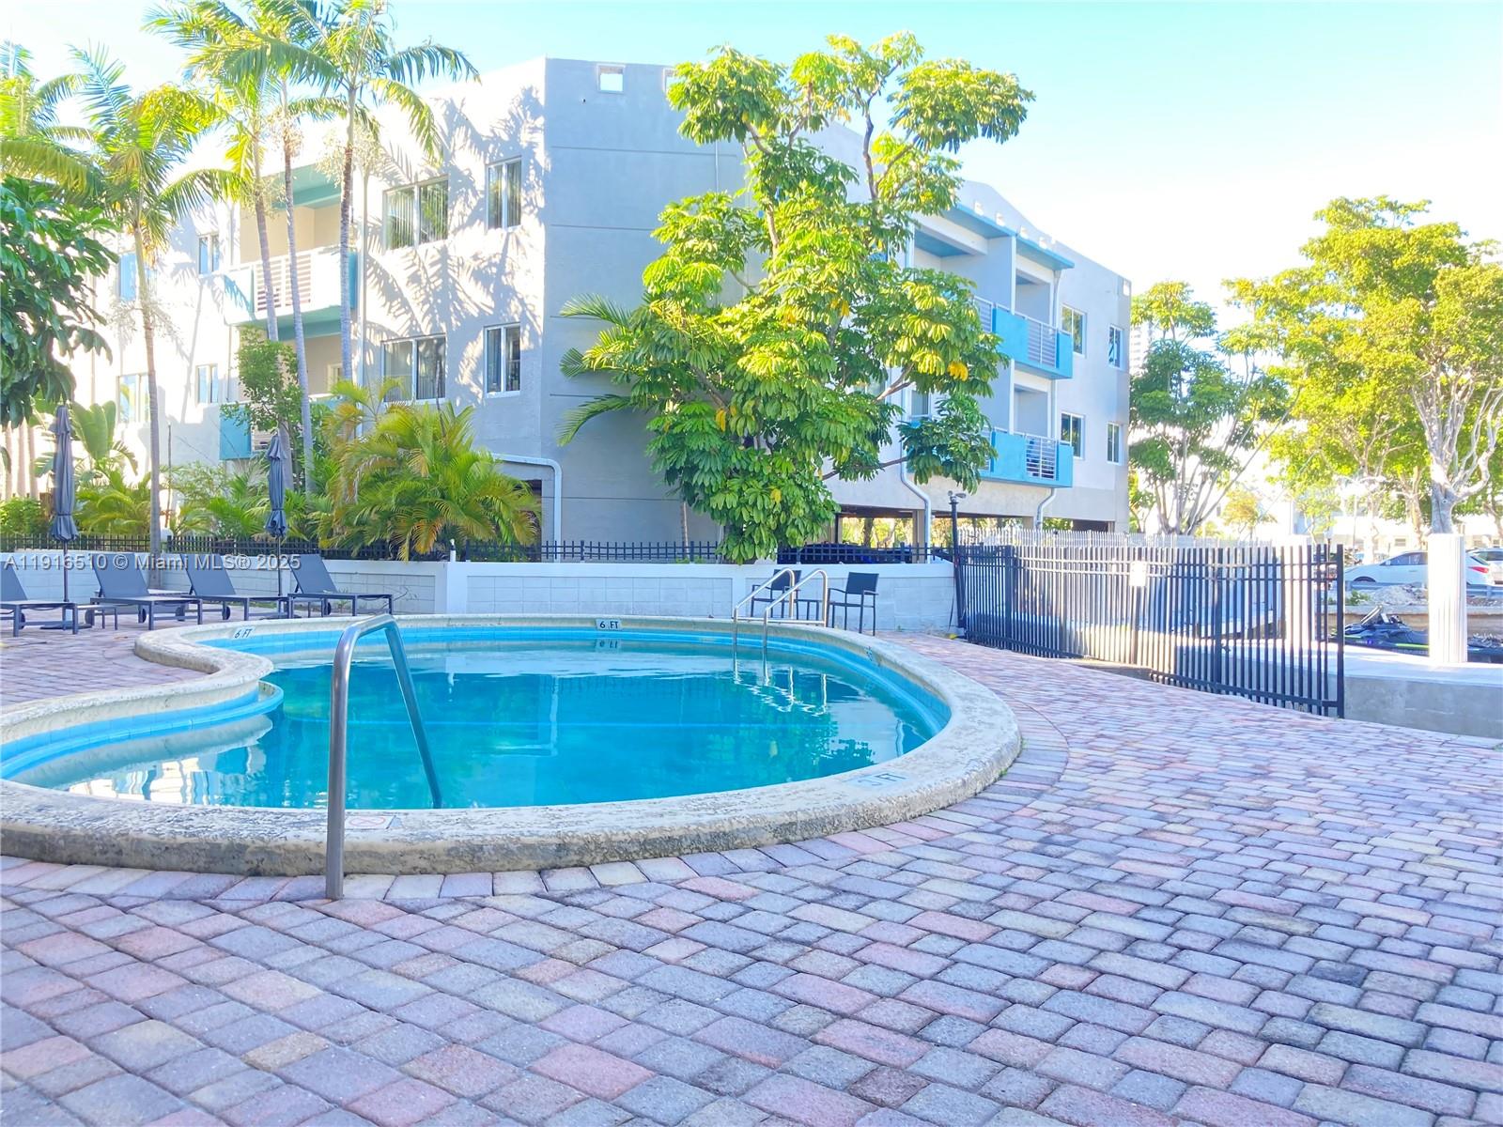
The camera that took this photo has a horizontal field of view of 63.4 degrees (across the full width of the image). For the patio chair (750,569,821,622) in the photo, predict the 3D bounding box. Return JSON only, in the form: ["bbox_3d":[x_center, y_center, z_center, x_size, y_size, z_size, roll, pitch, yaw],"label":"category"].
[{"bbox_3d":[0.356,0.522,17.114,0.550,0.860,0.550,2,1,36],"label":"patio chair"}]

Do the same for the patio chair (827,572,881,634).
[{"bbox_3d":[1.363,0.542,16.214,0.550,0.860,0.550,2,1,36],"label":"patio chair"}]

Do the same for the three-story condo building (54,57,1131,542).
[{"bbox_3d":[-3.014,-4.420,35.624,20.500,10.000,23.500,2,1,36],"label":"three-story condo building"}]

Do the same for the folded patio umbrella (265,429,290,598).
[{"bbox_3d":[-6.419,-0.544,16.494,0.310,2.560,0.310,0,1,-21],"label":"folded patio umbrella"}]

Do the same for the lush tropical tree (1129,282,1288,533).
[{"bbox_3d":[14.744,-4.203,39.918,5.600,9.900,5.600,1,1,20],"label":"lush tropical tree"}]

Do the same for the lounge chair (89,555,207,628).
[{"bbox_3d":[-7.304,0.324,14.662,1.350,0.870,0.630,1,1,31],"label":"lounge chair"}]

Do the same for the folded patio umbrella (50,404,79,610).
[{"bbox_3d":[-8.013,-0.540,14.194,0.330,2.590,0.330,0,1,-29],"label":"folded patio umbrella"}]

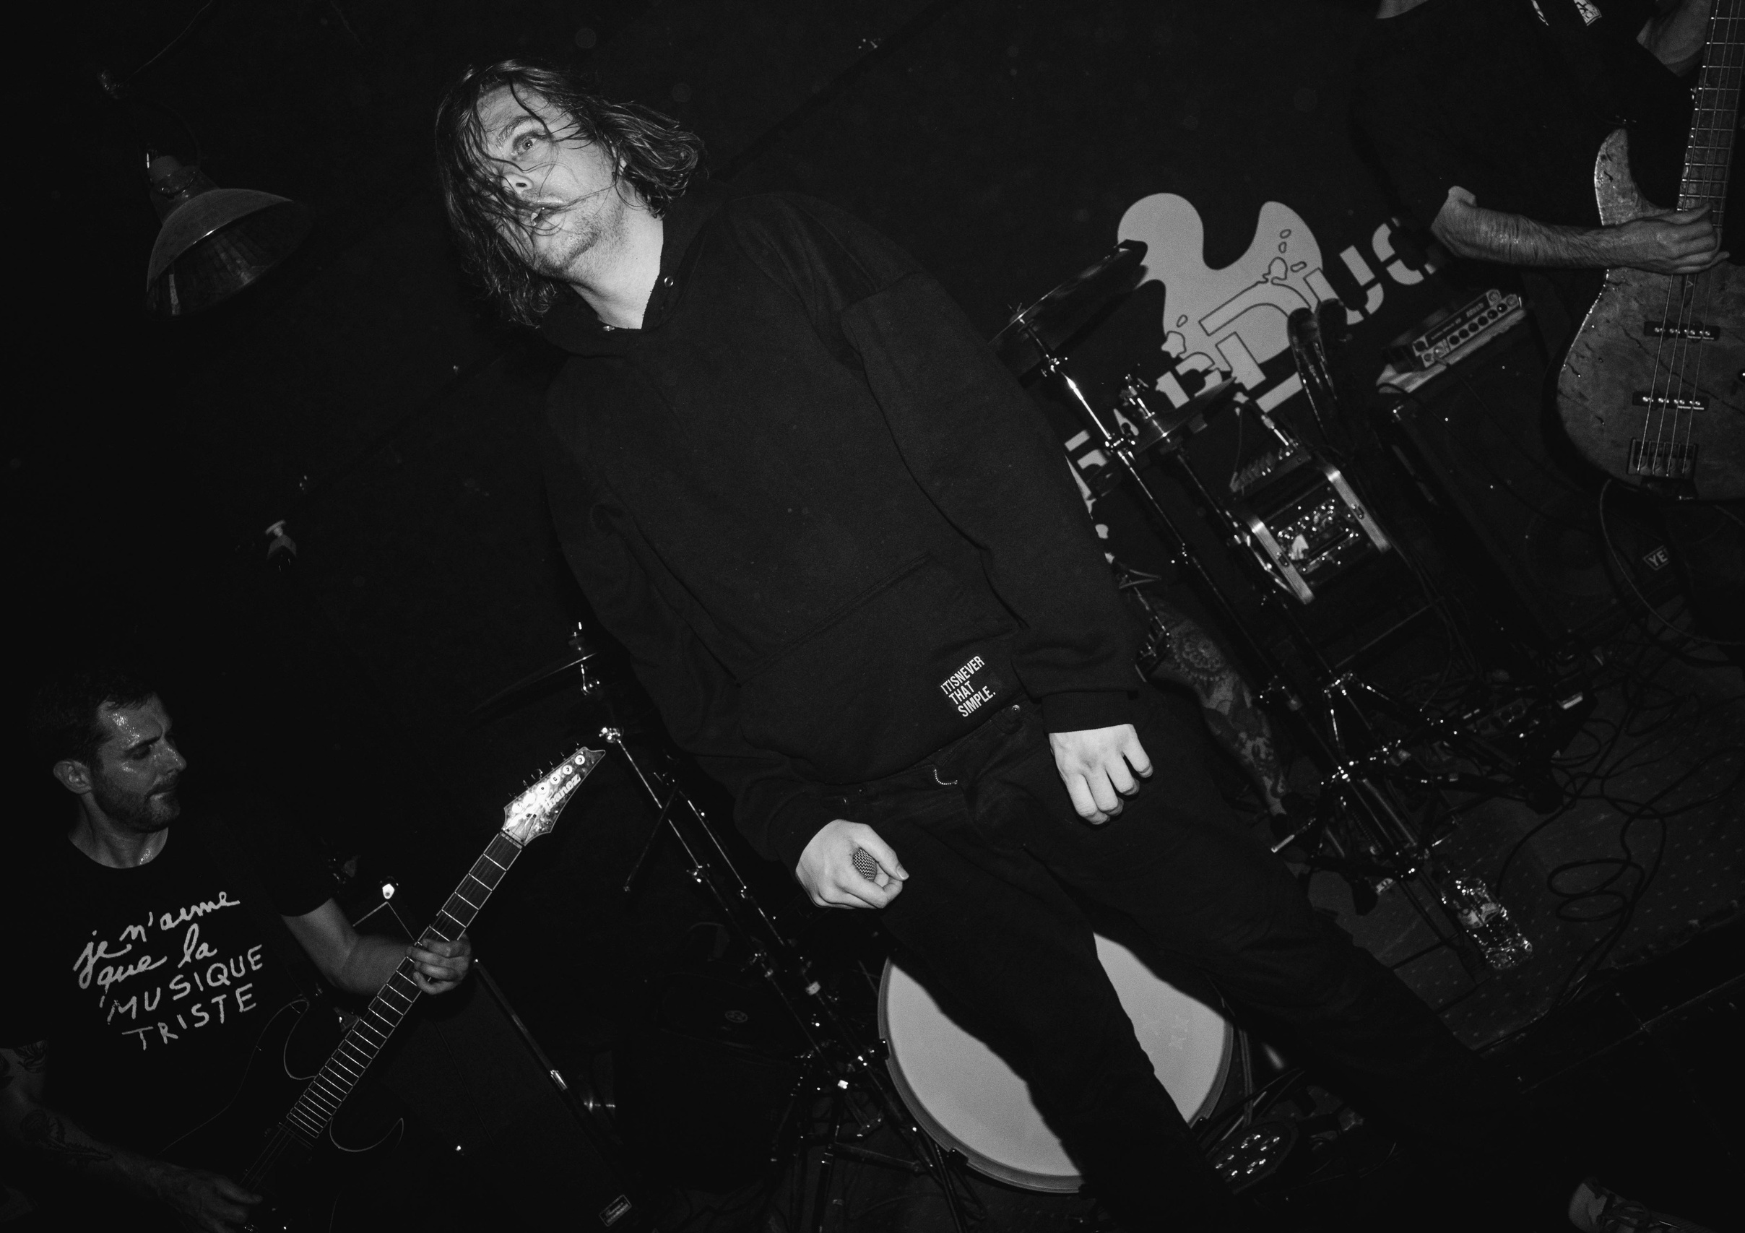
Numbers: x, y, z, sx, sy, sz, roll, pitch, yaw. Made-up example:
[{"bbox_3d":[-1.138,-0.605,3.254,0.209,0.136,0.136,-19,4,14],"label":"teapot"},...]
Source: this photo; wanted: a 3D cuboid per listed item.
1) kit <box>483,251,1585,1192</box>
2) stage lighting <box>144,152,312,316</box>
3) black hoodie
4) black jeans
[{"bbox_3d":[0.245,0.215,2.711,1.570,1.220,1.250,-35,-2,11],"label":"kit"},{"bbox_3d":[-1.304,-0.776,2.795,0.360,0.250,0.360,-34,-2,0],"label":"stage lighting"},{"bbox_3d":[-0.055,-0.080,1.524,0.510,0.720,0.350,-35,-2,13],"label":"black hoodie"},{"bbox_3d":[0.375,0.457,1.542,0.520,0.960,0.420,-35,-2,8],"label":"black jeans"}]

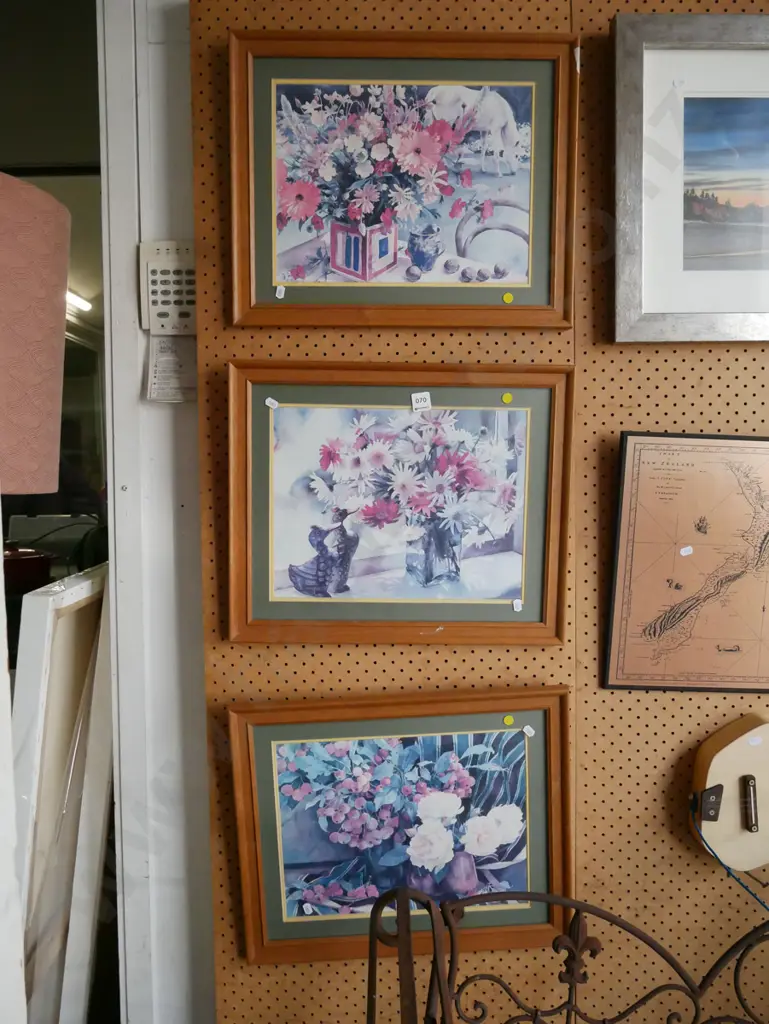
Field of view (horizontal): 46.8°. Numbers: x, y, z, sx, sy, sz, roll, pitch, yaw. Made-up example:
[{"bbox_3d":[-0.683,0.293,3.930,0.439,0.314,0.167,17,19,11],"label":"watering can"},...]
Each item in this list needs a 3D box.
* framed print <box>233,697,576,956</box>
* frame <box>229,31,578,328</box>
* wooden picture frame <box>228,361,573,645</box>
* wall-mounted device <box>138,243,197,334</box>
[{"bbox_3d":[0.030,0.455,1.264,0.476,0.395,0.030,-2,7,-1],"label":"framed print"},{"bbox_3d":[0.028,-0.452,1.204,0.476,0.395,0.030,0,5,-2],"label":"frame"},{"bbox_3d":[0.021,-0.009,1.235,0.468,0.386,0.025,1,7,-1],"label":"wooden picture frame"},{"bbox_3d":[-0.300,-0.312,1.244,0.088,0.133,0.028,-1,4,-1],"label":"wall-mounted device"}]

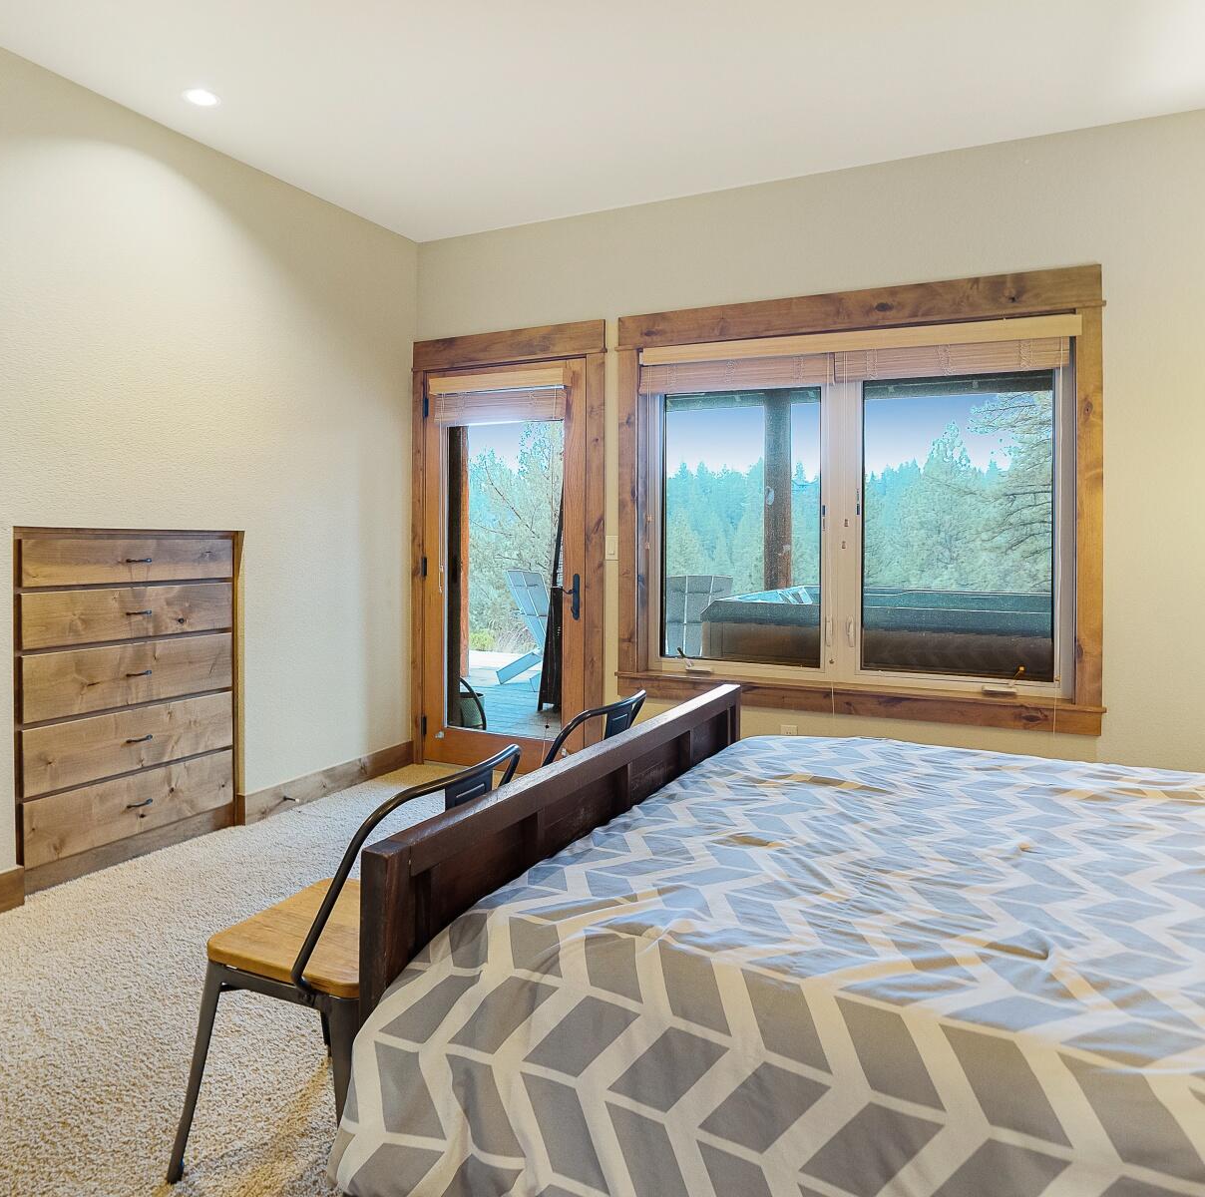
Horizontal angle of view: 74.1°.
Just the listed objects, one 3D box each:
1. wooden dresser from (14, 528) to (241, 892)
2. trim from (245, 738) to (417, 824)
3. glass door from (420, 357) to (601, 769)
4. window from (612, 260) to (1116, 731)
[{"bbox_3d":[-1.847,0.343,3.003,0.400,1.200,0.800,2,3,25],"label":"wooden dresser"},{"bbox_3d":[-1.244,0.851,3.767,0.030,0.135,1.080,2,3,25],"label":"trim"},{"bbox_3d":[-0.497,-0.143,4.031,0.940,2.040,0.080,2,3,23],"label":"glass door"},{"bbox_3d":[0.980,-0.389,3.383,1.950,1.760,0.130,2,3,23],"label":"window"}]

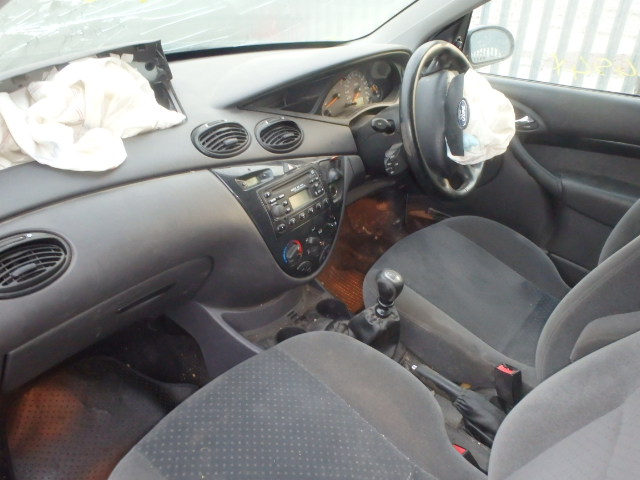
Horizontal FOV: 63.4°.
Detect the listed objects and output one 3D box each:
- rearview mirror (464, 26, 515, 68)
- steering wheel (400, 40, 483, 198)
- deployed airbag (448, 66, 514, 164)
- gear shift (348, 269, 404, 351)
[{"bbox_3d":[0.523,-0.620,1.653,0.190,0.132,0.100,-12,34,-20],"label":"rearview mirror"},{"bbox_3d":[0.296,-0.285,1.262,0.100,0.375,0.375,0,24,44],"label":"steering wheel"},{"bbox_3d":[0.385,-0.291,1.235,0.140,0.225,0.225,9,30,41],"label":"deployed airbag"},{"bbox_3d":[0.126,0.144,1.133,0.135,0.205,0.110,24,39,33],"label":"gear shift"}]

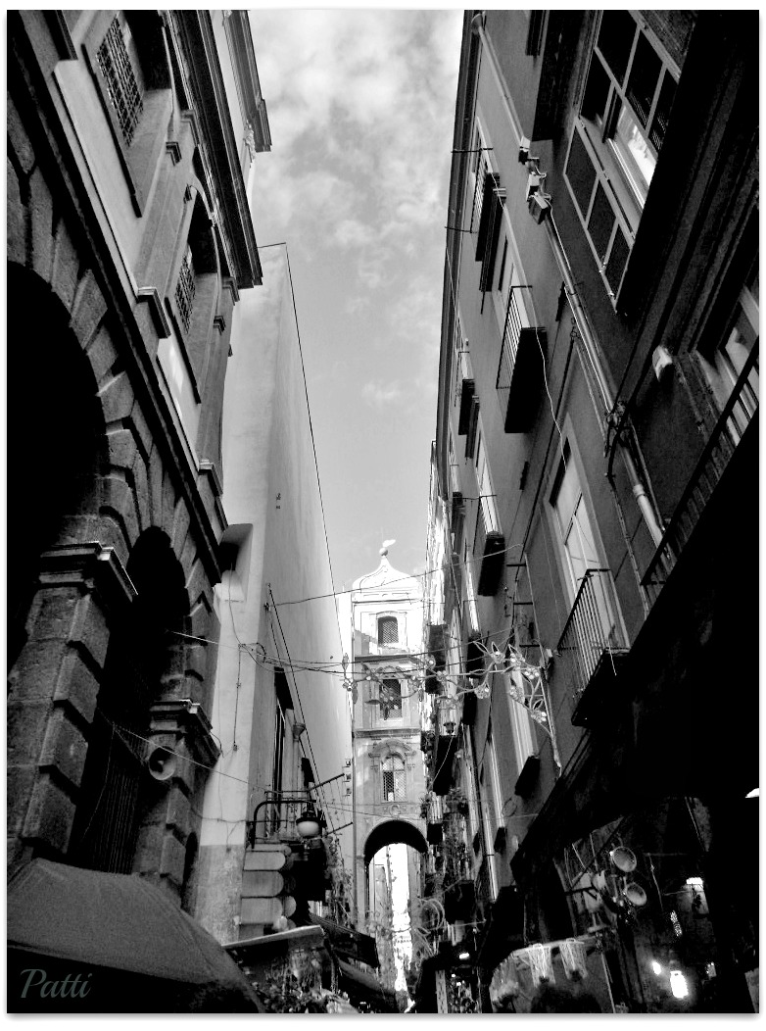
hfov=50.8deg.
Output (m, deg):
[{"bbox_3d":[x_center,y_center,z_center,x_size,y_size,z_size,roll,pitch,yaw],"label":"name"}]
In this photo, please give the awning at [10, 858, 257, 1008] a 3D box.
[{"bbox_3d":[-1.583,2.138,4.185,1.600,0.700,2.400,-17,-41,17],"label":"awning"}]

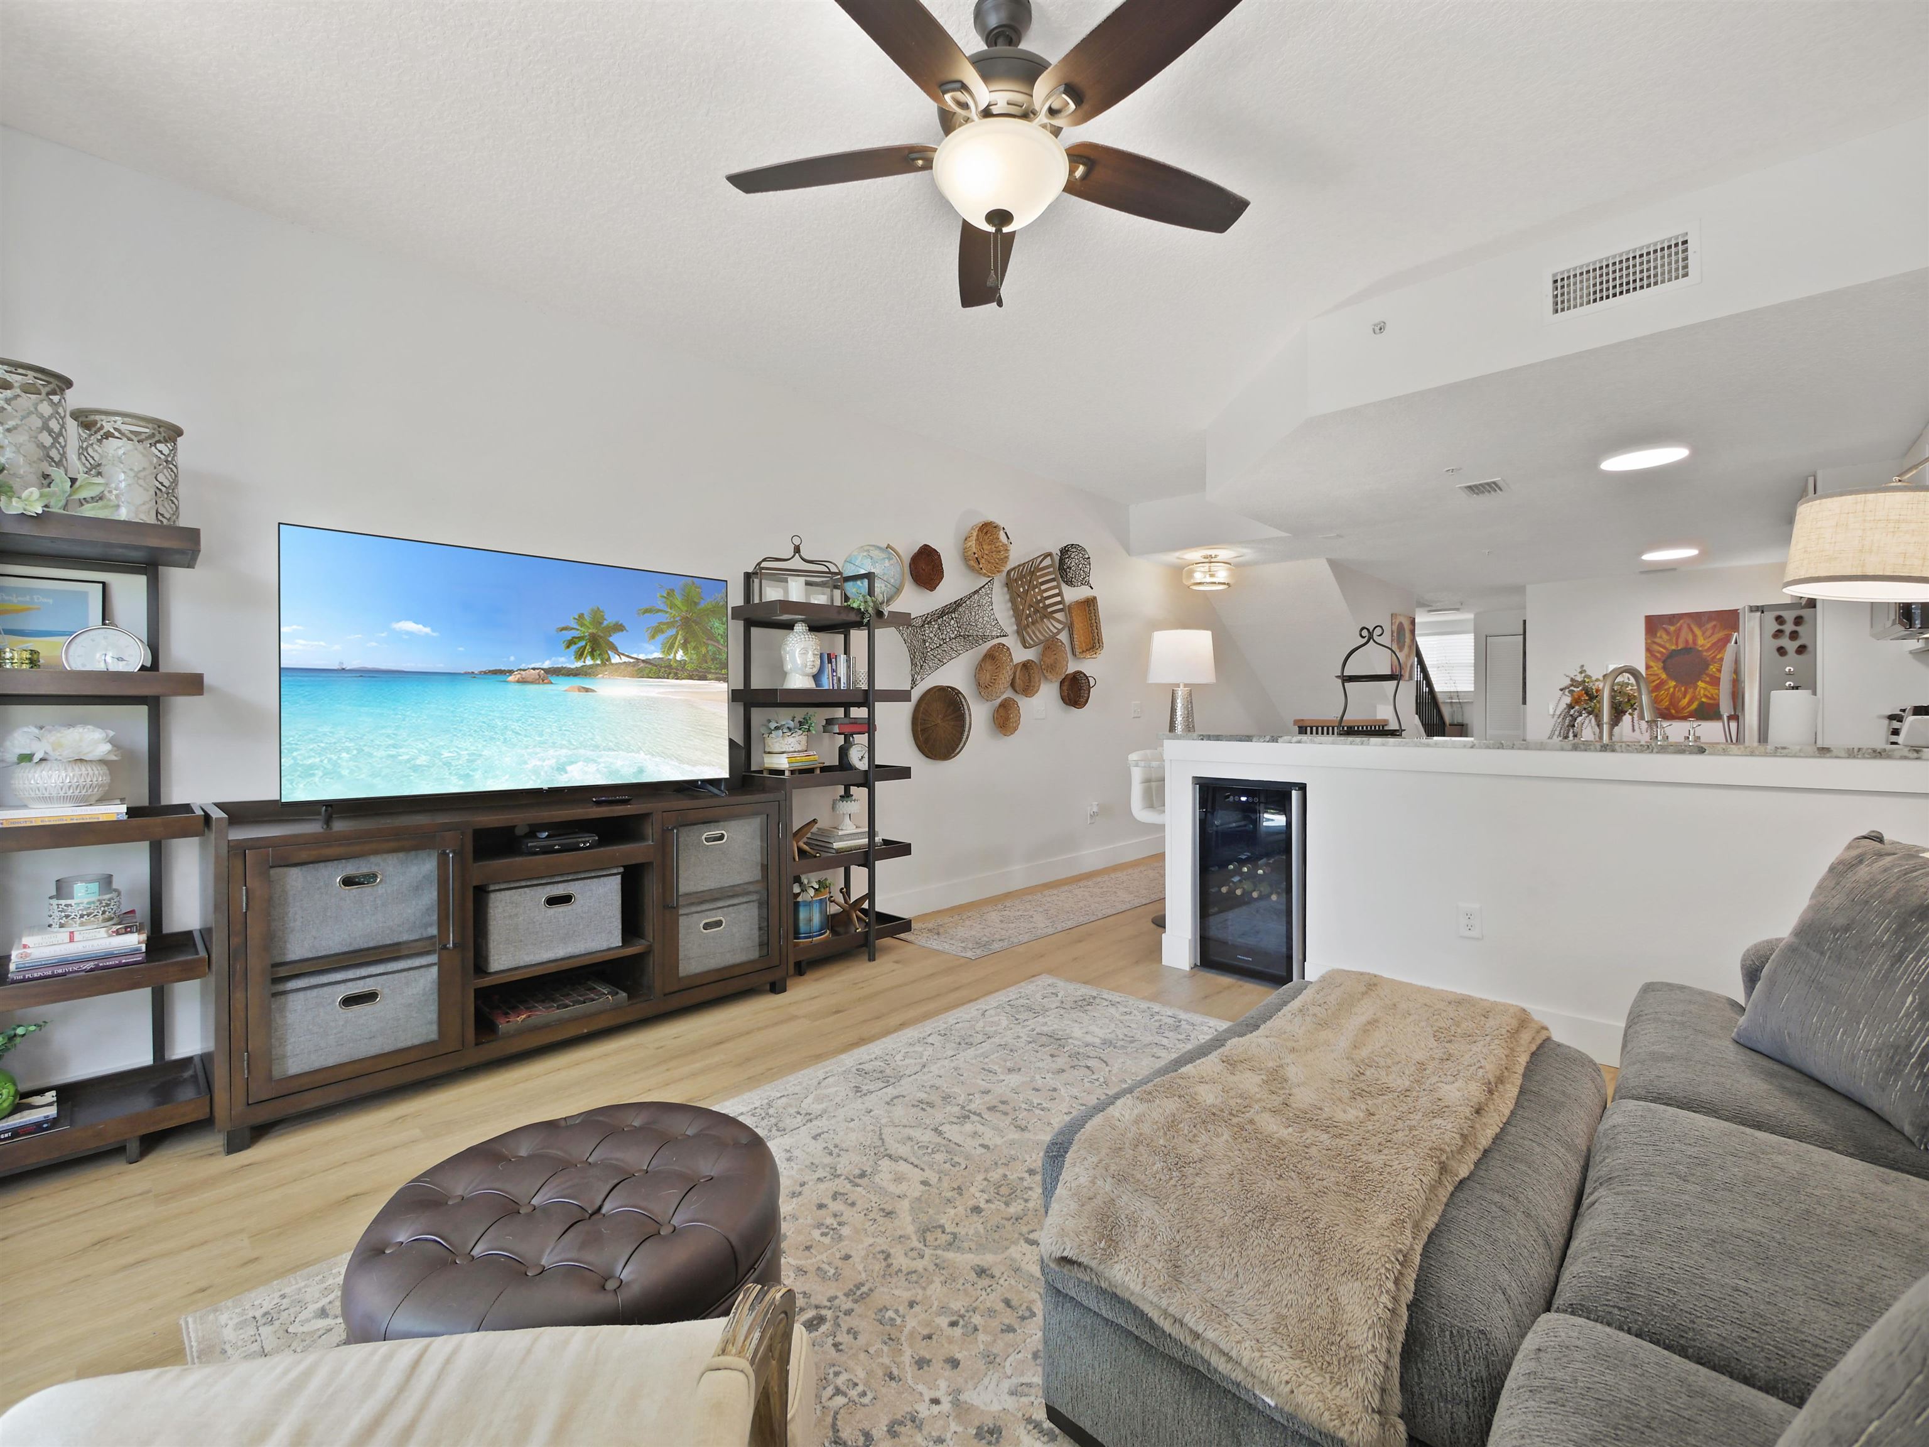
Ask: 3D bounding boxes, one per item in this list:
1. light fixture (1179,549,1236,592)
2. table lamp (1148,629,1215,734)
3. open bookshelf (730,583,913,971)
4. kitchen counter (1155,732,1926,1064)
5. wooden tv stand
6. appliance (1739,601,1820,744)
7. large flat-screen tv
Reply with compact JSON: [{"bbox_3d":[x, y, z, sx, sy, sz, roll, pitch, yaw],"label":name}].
[{"bbox_3d":[1.864,-1.149,5.950,0.410,0.300,0.410,1,1,45],"label":"light fixture"},{"bbox_3d":[1.068,-0.142,3.843,0.335,0.635,0.335,1,1,45],"label":"table lamp"},{"bbox_3d":[-0.643,0.204,3.671,0.452,1.774,0.741,1,1,45],"label":"open bookshelf"},{"bbox_3d":[2.049,0.573,2.983,2.450,1.051,0.750,1,1,43],"label":"kitchen counter"},{"bbox_3d":[-1.477,0.666,2.754,0.469,0.870,1.723,1,1,45],"label":"wooden tv stand"},{"bbox_3d":[5.141,0.201,4.626,0.750,1.760,0.900,1,1,45],"label":"appliance"},{"bbox_3d":[-1.549,-0.184,2.860,1.450,0.846,0.080,-1,1,-44],"label":"large flat-screen tv"}]

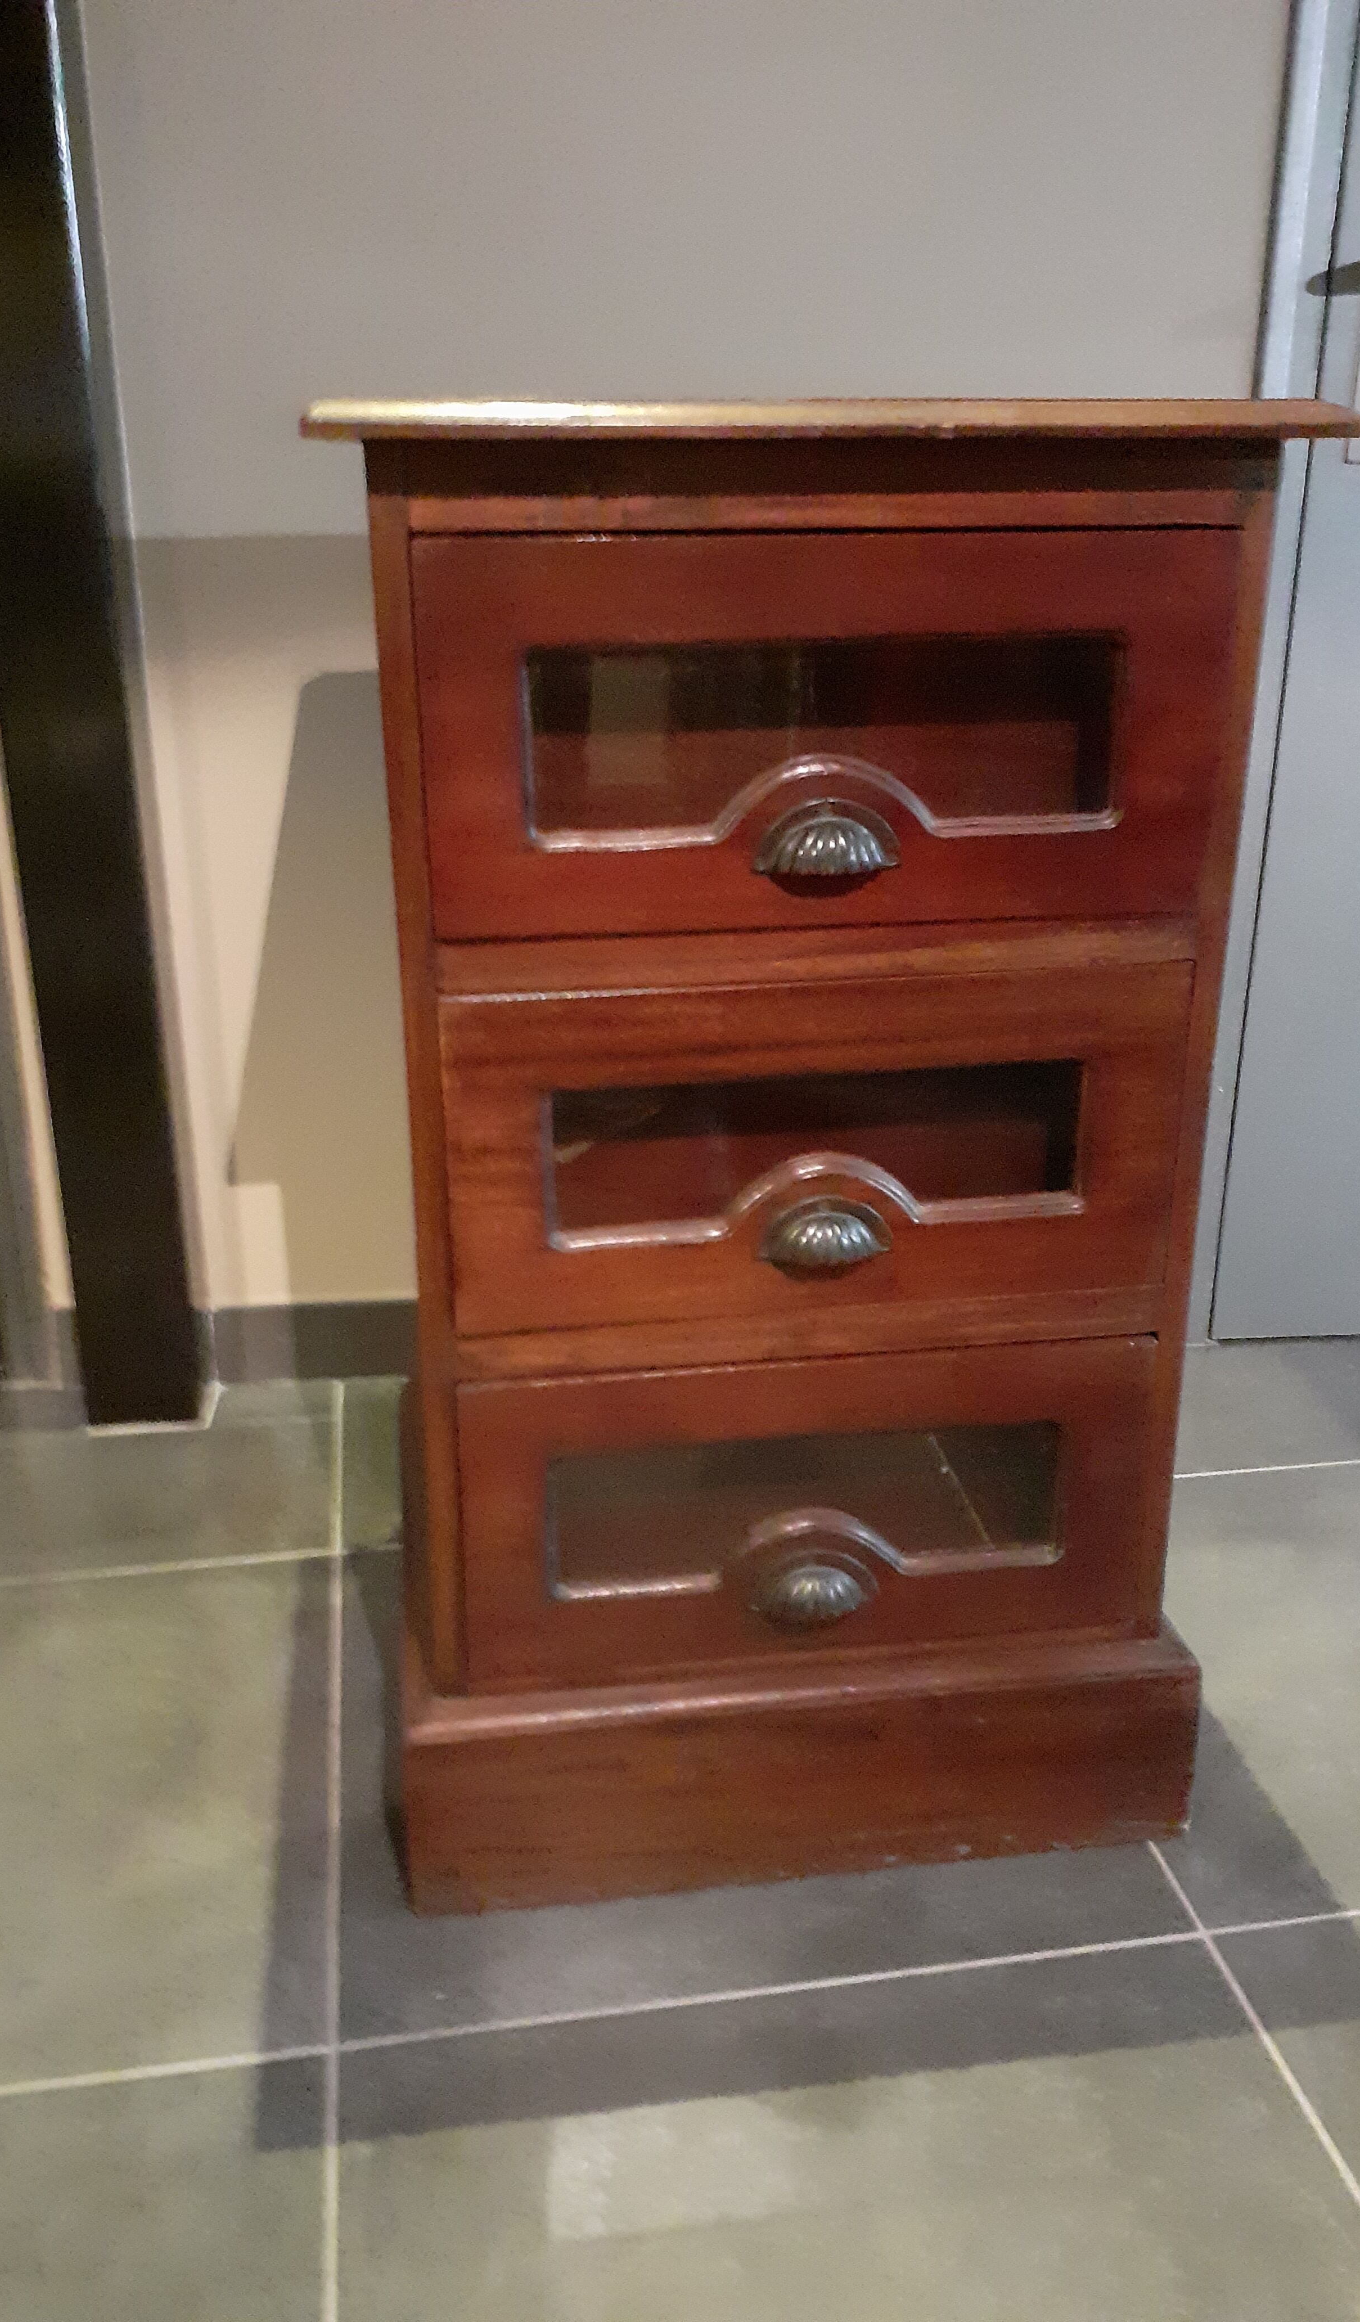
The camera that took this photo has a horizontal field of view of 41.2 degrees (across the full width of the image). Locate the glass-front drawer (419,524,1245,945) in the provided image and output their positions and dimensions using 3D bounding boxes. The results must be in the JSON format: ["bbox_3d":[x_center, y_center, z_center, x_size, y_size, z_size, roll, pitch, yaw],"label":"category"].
[{"bbox_3d":[0.059,-0.260,1.043,0.414,0.198,0.280,-3,20,-8],"label":"glass-front drawer"}]

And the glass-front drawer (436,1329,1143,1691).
[{"bbox_3d":[0.061,0.163,1.197,0.414,0.201,0.280,-3,20,-8],"label":"glass-front drawer"}]

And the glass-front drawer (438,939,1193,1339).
[{"bbox_3d":[0.060,-0.050,1.119,0.414,0.196,0.280,-3,20,-8],"label":"glass-front drawer"}]

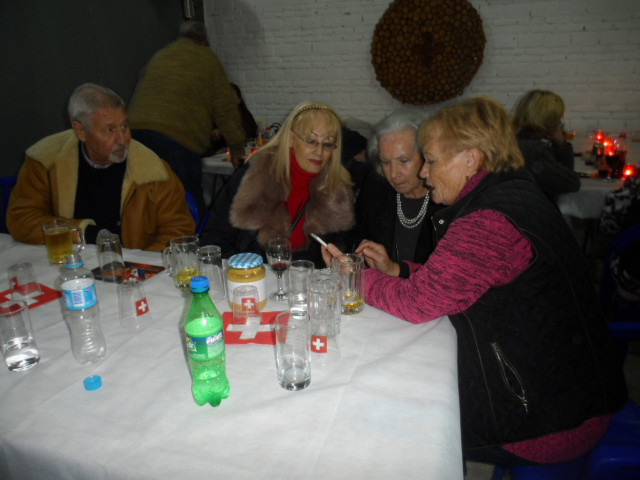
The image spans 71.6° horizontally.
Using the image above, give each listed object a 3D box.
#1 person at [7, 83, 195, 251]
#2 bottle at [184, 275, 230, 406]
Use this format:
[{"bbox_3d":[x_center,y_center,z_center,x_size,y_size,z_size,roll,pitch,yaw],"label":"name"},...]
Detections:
[{"bbox_3d":[-0.755,0.092,1.643,0.630,1.270,0.660,0,19,-1],"label":"person"},{"bbox_3d":[-0.193,0.172,0.743,0.066,0.233,0.066,0,19,0],"label":"bottle"}]

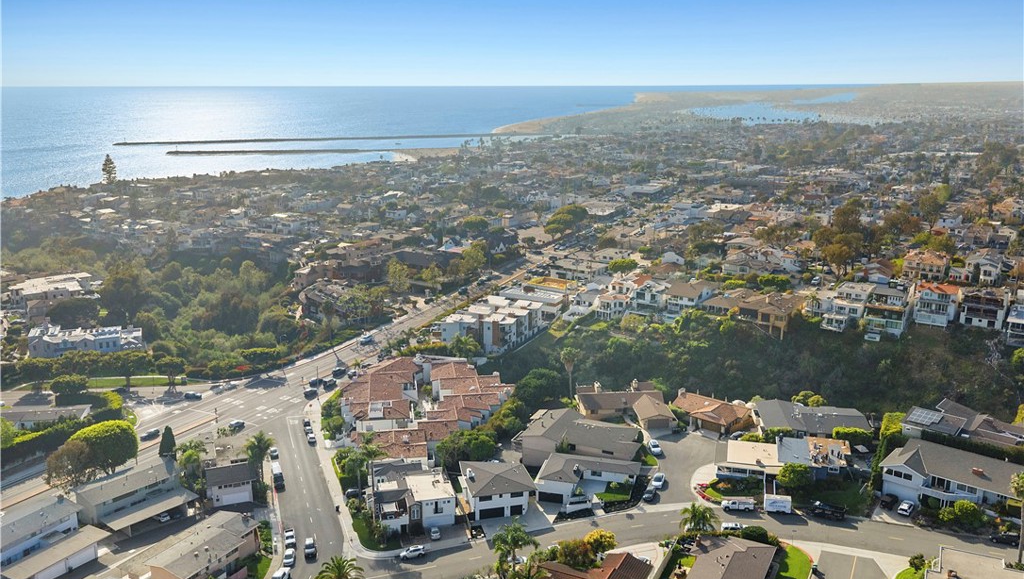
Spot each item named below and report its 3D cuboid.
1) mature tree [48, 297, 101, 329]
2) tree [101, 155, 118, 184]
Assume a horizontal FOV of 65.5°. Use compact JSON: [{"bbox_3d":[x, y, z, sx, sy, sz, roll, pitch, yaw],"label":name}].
[{"bbox_3d":[-176.171,9.642,320.000,19.000,12.000,15.000,-8,17,-29],"label":"mature tree"},{"bbox_3d":[-398.918,-118.525,790.000,14.500,28.500,14.500,-7,16,-26],"label":"tree"}]

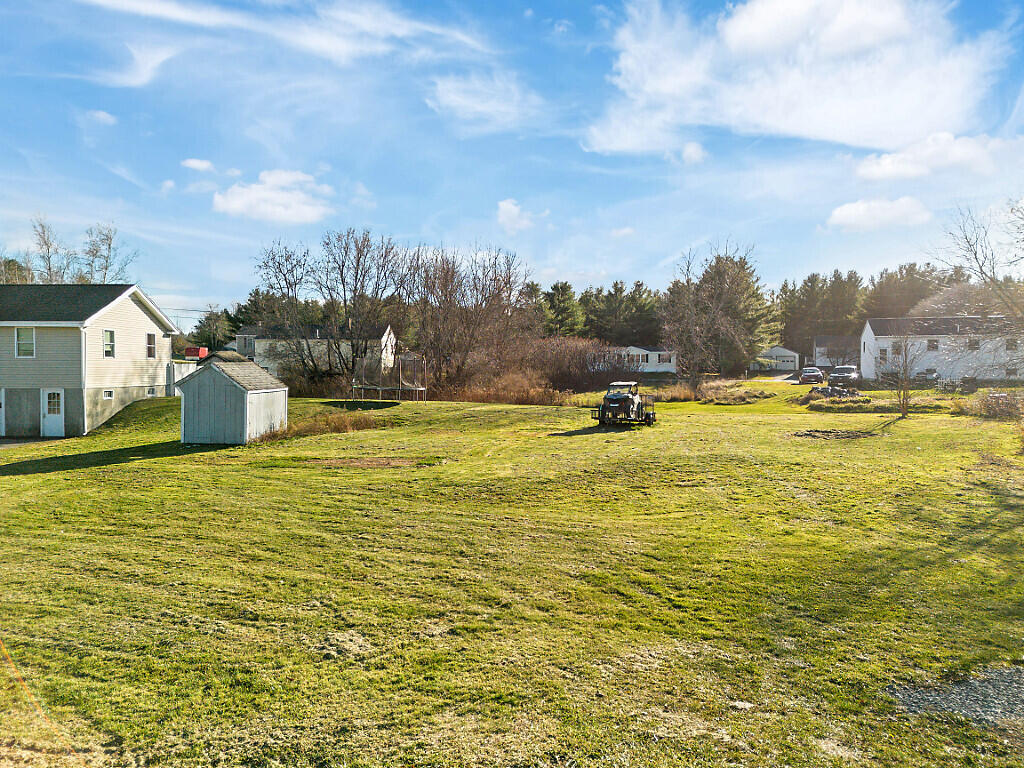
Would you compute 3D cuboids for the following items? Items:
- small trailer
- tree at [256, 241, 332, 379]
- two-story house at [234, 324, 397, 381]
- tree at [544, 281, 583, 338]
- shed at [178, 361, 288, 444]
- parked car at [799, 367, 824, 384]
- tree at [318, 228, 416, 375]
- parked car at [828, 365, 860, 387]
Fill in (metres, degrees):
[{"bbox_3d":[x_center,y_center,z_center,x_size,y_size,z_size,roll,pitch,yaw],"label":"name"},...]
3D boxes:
[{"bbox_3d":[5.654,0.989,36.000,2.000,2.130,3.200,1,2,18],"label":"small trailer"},{"bbox_3d":[-16.618,-5.438,54.000,5.900,11.000,5.700,0,2,0],"label":"tree"},{"bbox_3d":[-20.046,-3.466,74.163,14.600,5.800,8.500,0,2,1],"label":"two-story house"},{"bbox_3d":[7.468,-8.651,105.000,5.900,12.800,5.900,0,2,0],"label":"tree"},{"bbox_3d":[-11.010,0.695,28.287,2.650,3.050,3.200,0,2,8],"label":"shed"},{"bbox_3d":[27.087,-0.721,64.000,1.820,1.500,4.600,1,2,20],"label":"parked car"},{"bbox_3d":[-10.990,-5.894,54.000,7.400,11.800,7.000,0,2,0],"label":"tree"},{"bbox_3d":[26.968,-0.526,57.500,1.920,1.830,4.900,1,2,31],"label":"parked car"}]

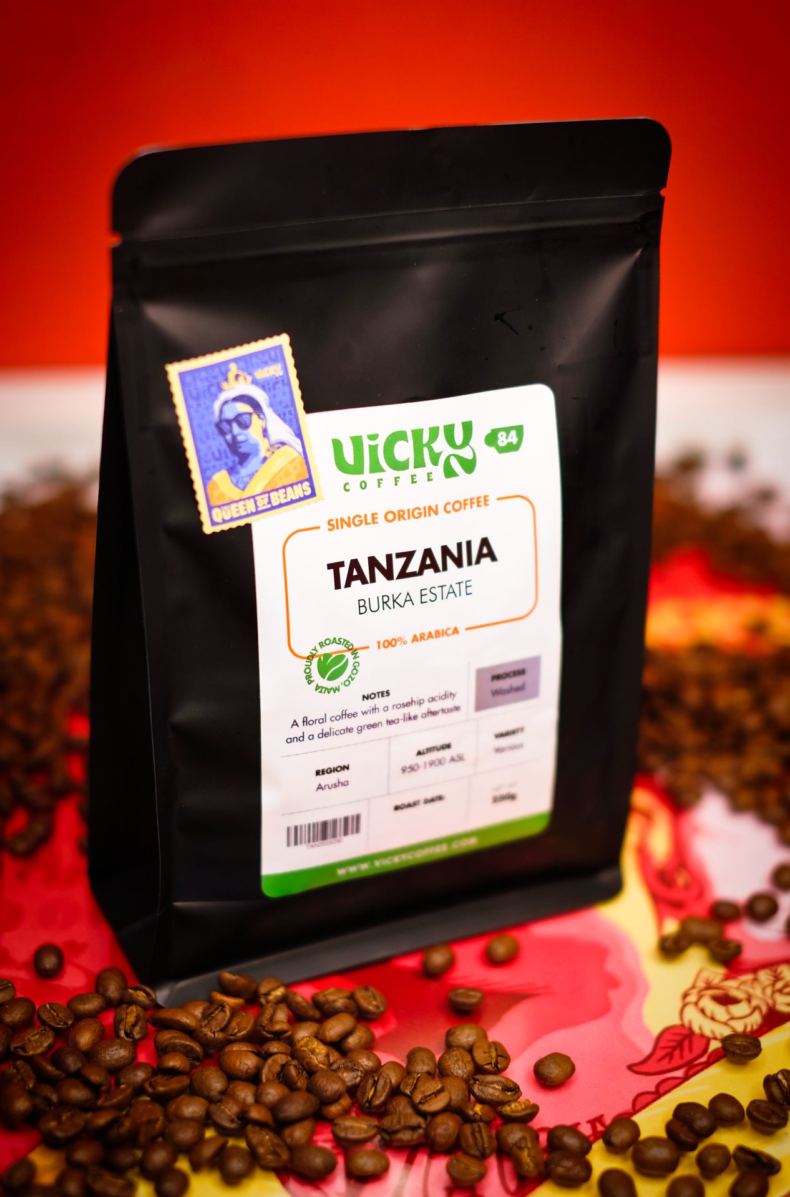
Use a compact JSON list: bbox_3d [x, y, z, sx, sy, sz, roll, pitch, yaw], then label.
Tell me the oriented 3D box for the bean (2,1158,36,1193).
[{"bbox_3d":[-0.081,0.125,0.381,0.007,0.006,0.011,-15,12,-4],"label":"bean"}]

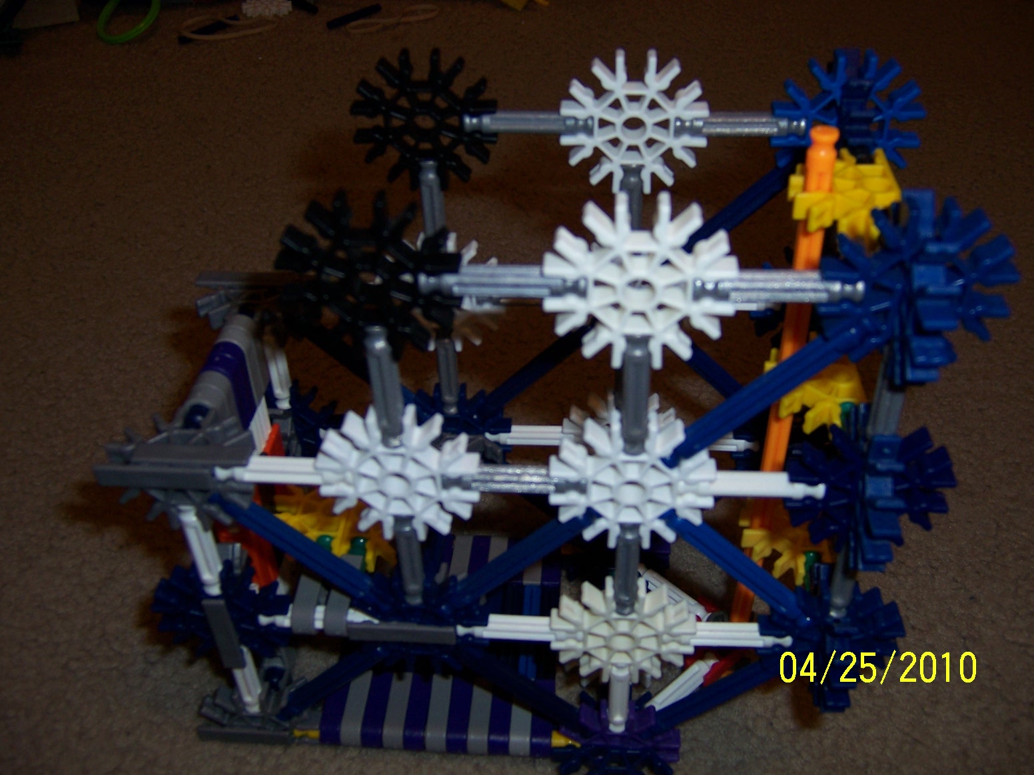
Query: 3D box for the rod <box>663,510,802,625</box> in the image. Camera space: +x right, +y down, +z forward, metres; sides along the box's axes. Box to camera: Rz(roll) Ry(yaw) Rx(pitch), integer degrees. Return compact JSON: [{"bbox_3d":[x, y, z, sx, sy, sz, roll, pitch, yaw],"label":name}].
[{"bbox_3d":[0.054,0.045,0.241,0.006,0.055,0.006,-39,26,29],"label":"rod"}]

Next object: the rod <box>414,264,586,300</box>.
[{"bbox_3d":[-0.003,-0.021,0.195,0.033,0.006,0.006,1,38,5],"label":"rod"}]

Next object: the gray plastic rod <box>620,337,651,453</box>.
[{"bbox_3d":[0.025,0.002,0.206,0.006,0.033,0.006,1,38,5],"label":"gray plastic rod"}]

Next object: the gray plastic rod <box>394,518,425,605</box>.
[{"bbox_3d":[-0.027,0.044,0.248,0.006,0.033,0.006,1,38,5],"label":"gray plastic rod"}]

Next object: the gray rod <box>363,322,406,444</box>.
[{"bbox_3d":[-0.029,0.000,0.214,0.006,0.033,0.006,1,38,5],"label":"gray rod"}]

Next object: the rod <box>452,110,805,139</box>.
[{"bbox_3d":[0.030,-0.068,0.255,0.087,0.006,0.006,1,38,5],"label":"rod"}]

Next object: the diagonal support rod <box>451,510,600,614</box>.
[{"bbox_3d":[0.001,0.044,0.246,0.006,0.054,0.006,38,32,-22],"label":"diagonal support rod"}]

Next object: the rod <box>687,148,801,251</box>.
[{"bbox_3d":[0.058,-0.045,0.268,0.006,0.054,0.006,38,32,-22],"label":"rod"}]

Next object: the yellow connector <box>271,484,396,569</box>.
[{"bbox_3d":[-0.051,0.040,0.297,0.048,0.006,0.039,1,38,5],"label":"yellow connector"}]

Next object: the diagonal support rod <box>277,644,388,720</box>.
[{"bbox_3d":[-0.052,0.086,0.283,0.055,0.006,0.006,-39,26,29],"label":"diagonal support rod"}]

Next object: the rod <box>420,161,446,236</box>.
[{"bbox_3d":[-0.022,-0.046,0.270,0.006,0.033,0.006,1,38,5],"label":"rod"}]

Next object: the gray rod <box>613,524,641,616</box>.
[{"bbox_3d":[0.026,0.043,0.239,0.006,0.033,0.006,1,38,5],"label":"gray rod"}]

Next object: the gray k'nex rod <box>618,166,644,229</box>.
[{"bbox_3d":[0.031,-0.046,0.271,0.006,0.033,0.006,1,38,5],"label":"gray k'nex rod"}]

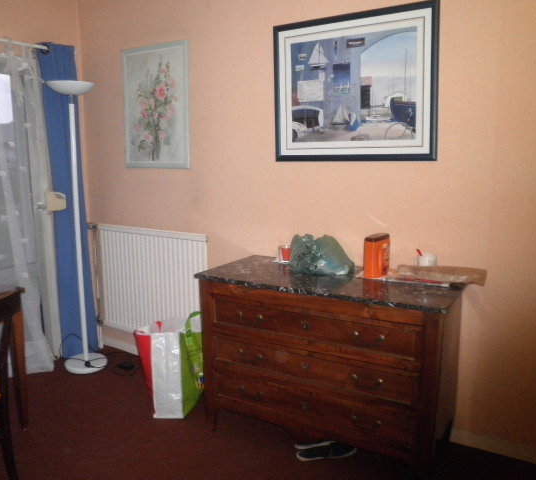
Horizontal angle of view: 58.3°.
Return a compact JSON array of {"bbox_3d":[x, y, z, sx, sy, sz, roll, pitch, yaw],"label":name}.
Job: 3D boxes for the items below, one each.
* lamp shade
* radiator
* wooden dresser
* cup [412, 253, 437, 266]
[{"bbox_3d":[-1.257,-0.961,3.059,0.305,0.085,0.305,5,11,30],"label":"lamp shade"},{"bbox_3d":[-0.768,0.284,3.194,0.881,0.694,0.085,5,11,30],"label":"radiator"},{"bbox_3d":[0.286,0.588,2.367,1.167,0.830,0.525,5,11,29],"label":"wooden dresser"},{"bbox_3d":[0.732,0.129,2.241,0.111,0.100,0.083,3,10,18],"label":"cup"}]

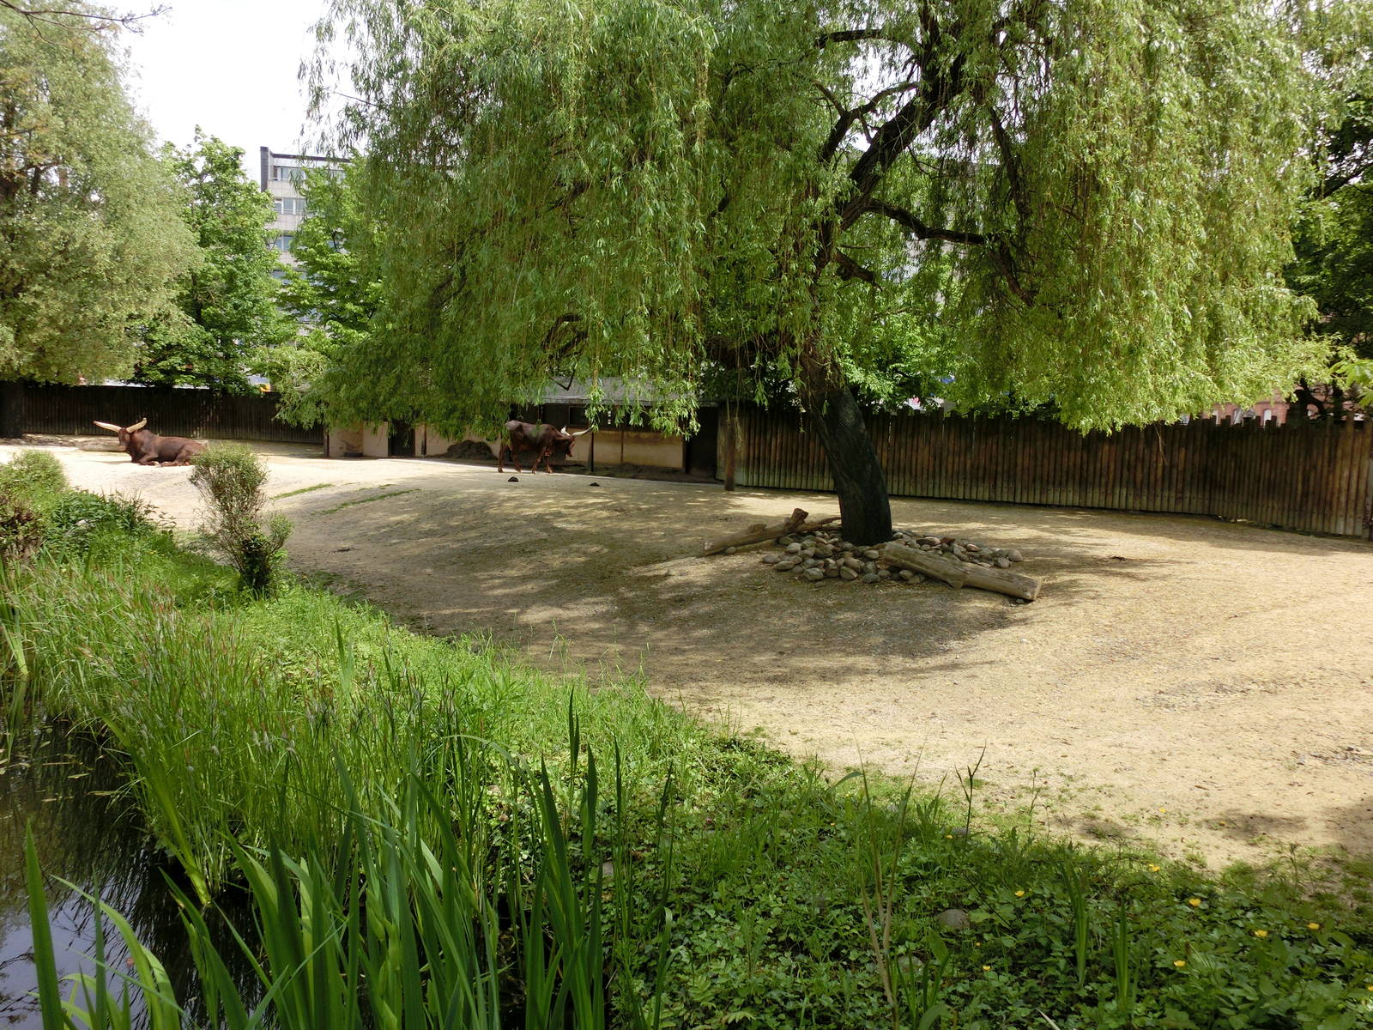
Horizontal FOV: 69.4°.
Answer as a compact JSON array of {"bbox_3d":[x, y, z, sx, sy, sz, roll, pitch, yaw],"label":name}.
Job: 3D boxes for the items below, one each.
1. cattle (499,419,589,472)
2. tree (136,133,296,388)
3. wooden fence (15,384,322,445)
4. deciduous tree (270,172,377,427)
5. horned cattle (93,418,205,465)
[{"bbox_3d":[-3.755,-1.772,26.000,2.200,1.380,0.850,0,6,-20],"label":"cattle"},{"bbox_3d":[-20.059,-9.746,42.000,6.200,12.600,6.200,2,6,0],"label":"tree"},{"bbox_3d":[-20.012,-3.895,38.300,11.900,1.900,0.350,2,6,3],"label":"wooden fence"},{"bbox_3d":[-14.165,-8.439,39.500,5.000,11.000,5.000,2,6,0],"label":"deciduous tree"},{"bbox_3d":[-13.090,-1.793,24.200,2.250,1.120,1.150,-2,7,-37],"label":"horned cattle"}]

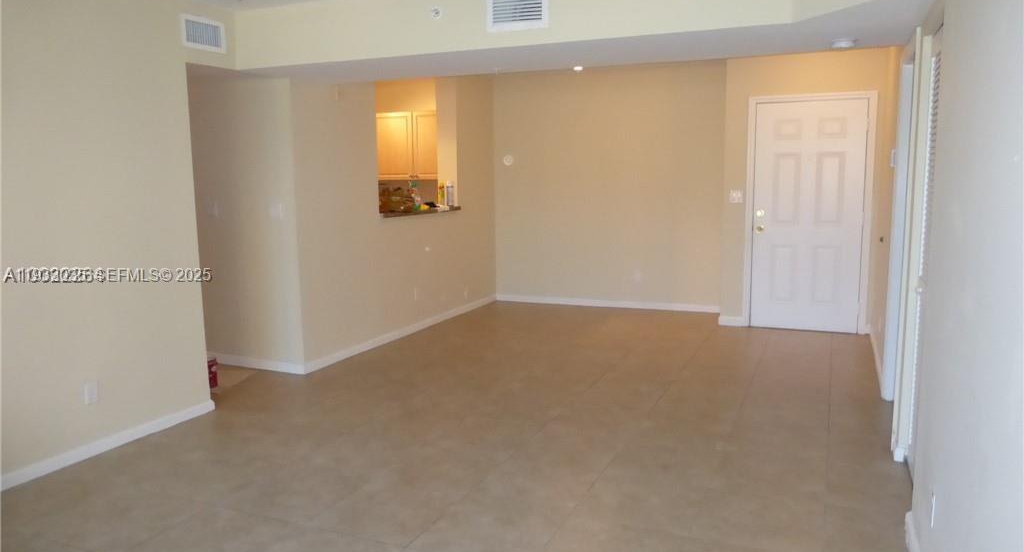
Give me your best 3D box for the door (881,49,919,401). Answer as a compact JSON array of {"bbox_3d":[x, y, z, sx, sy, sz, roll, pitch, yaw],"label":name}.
[{"bbox_3d":[2.249,-0.186,4.065,0.060,2.070,0.820,3,9,23],"label":"door"}]

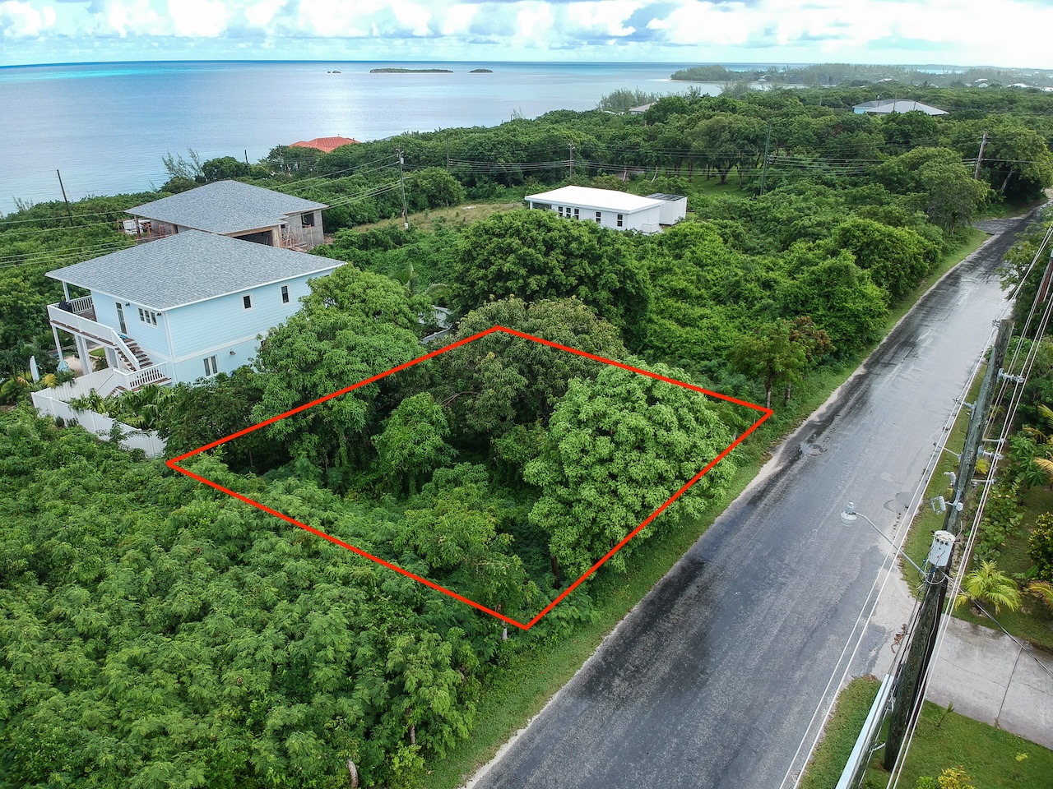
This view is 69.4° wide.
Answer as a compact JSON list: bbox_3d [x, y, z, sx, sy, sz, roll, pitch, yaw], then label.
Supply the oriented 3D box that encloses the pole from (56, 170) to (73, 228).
[{"bbox_3d":[-60.740,-25.088,100.410,0.300,8.726,0.300,17,29,33],"label":"pole"}]

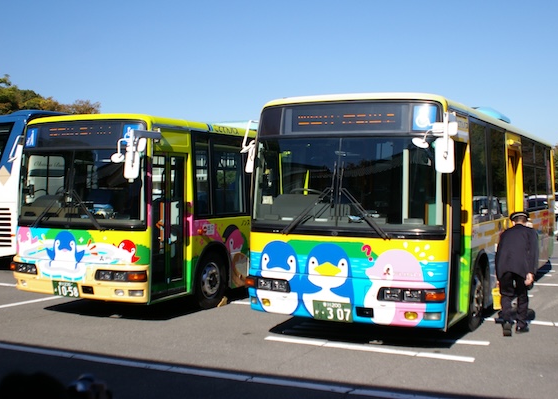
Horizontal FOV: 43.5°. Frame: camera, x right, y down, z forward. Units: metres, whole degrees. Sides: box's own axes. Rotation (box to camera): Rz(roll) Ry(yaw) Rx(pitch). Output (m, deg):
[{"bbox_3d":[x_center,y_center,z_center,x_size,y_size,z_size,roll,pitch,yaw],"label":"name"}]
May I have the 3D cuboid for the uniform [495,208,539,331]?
[{"bbox_3d":[2.870,0.850,8.470,0.540,1.500,0.600,1,1,22],"label":"uniform"}]

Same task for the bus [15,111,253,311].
[{"bbox_3d":[-0.694,0.069,12.693,2.400,2.780,8.550,1,1,28],"label":"bus"}]

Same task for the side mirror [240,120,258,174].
[{"bbox_3d":[-0.352,-0.620,8.400,0.270,0.650,0.220,1,1,28],"label":"side mirror"}]

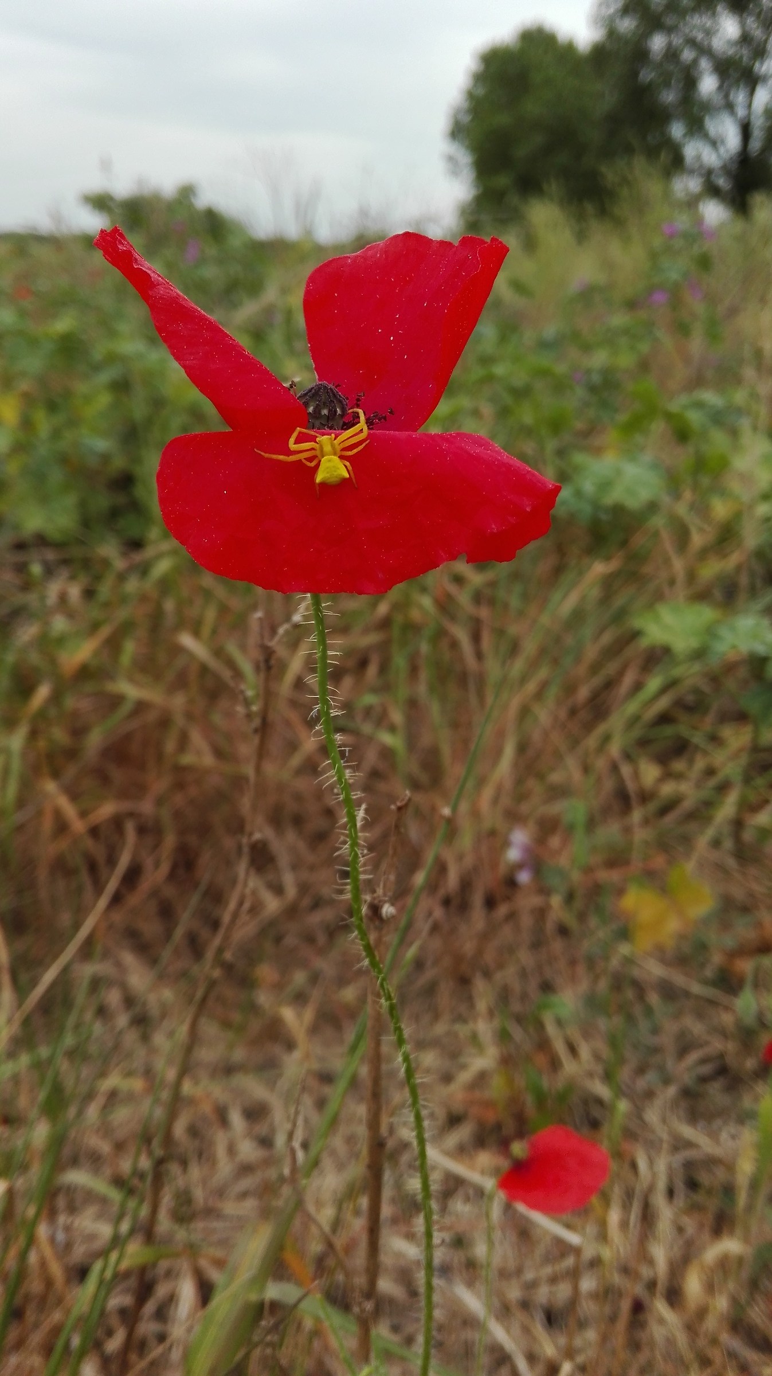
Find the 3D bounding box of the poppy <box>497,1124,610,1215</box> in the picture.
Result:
[{"bbox_3d":[0.088,0.255,0.520,0.058,0.034,0.050,0,25,0],"label":"poppy"}]

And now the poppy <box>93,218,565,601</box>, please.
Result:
[{"bbox_3d":[-0.011,-0.050,0.176,0.080,0.056,0.056,0,25,0],"label":"poppy"}]

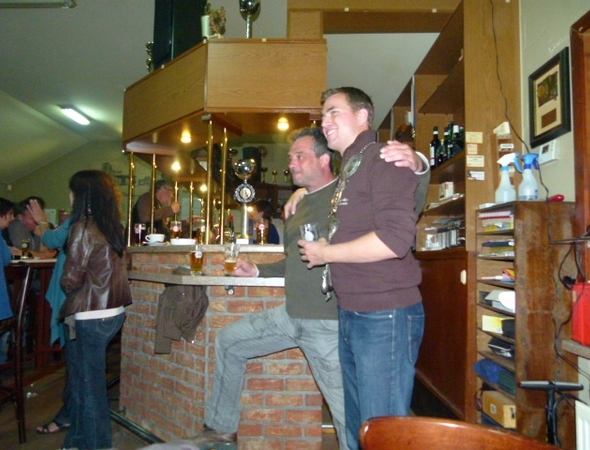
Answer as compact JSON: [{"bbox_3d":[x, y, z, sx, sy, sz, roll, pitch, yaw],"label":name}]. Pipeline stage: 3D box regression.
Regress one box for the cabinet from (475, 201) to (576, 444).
[{"bbox_3d":[1.261,0.593,2.402,0.310,1.393,0.470,1,-3,-1],"label":"cabinet"}]

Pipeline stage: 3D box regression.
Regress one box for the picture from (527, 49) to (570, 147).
[{"bbox_3d":[1.130,-0.542,1.909,0.025,0.347,0.294,0,-4,0],"label":"picture"}]

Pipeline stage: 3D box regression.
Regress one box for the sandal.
[{"bbox_3d":[-1.449,1.236,2.695,0.250,0.065,0.095,2,-3,-26],"label":"sandal"}]

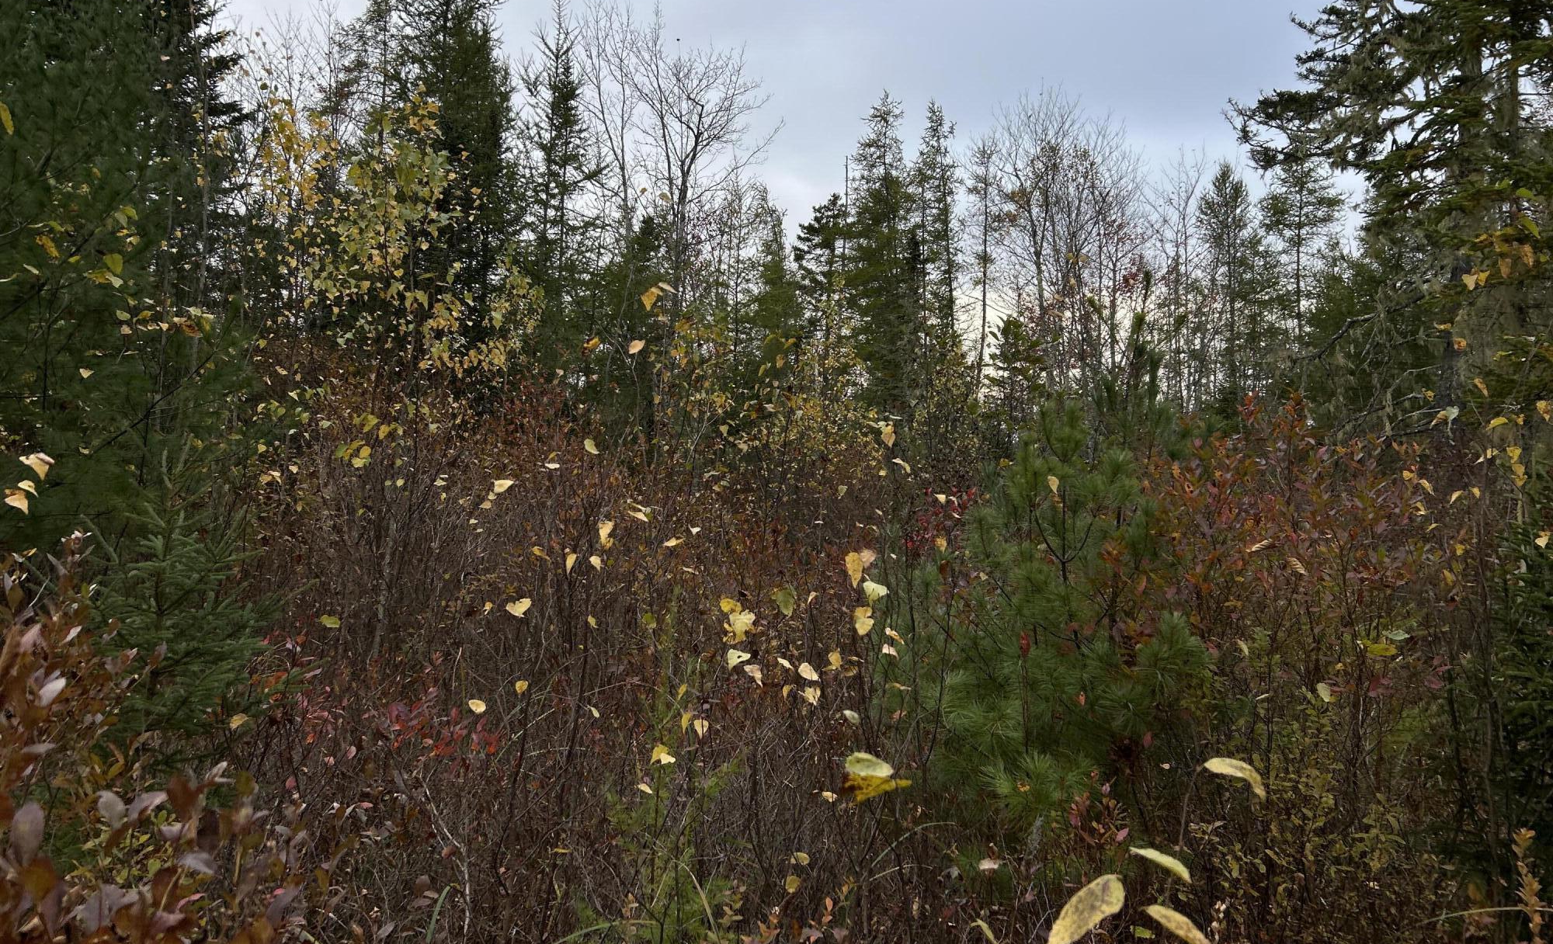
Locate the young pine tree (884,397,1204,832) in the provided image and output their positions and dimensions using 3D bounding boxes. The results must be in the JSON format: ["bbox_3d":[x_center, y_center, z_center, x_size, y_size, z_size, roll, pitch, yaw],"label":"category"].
[{"bbox_3d":[0.780,0.525,3.400,0.950,1.480,0.950,0,0,0],"label":"young pine tree"}]

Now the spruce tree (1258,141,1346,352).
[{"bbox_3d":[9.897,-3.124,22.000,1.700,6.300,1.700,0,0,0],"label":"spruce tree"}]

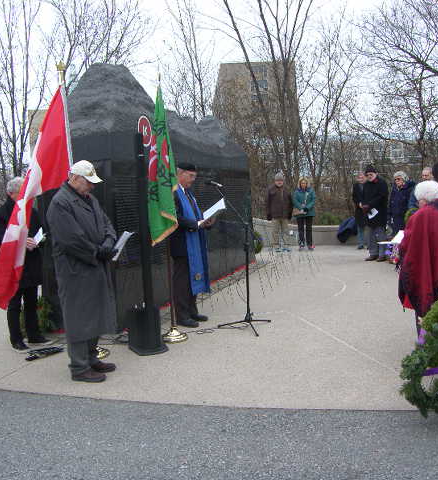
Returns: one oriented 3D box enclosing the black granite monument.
[{"bbox_3d":[-0.679,-0.703,7.580,0.900,2.780,4.850,1,7,22],"label":"black granite monument"}]

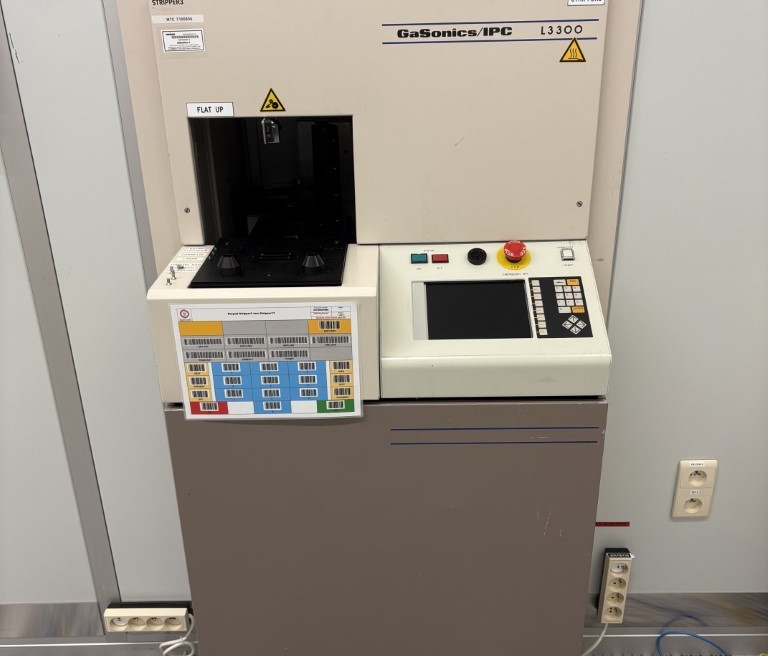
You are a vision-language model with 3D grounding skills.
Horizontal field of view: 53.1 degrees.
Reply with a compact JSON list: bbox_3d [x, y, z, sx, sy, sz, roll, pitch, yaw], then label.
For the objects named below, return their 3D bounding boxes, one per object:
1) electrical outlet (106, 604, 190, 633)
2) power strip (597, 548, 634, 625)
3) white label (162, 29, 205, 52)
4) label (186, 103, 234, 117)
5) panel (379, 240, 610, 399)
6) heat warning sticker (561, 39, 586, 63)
[{"bbox_3d":[-0.554,0.684,1.821,0.192,0.053,0.041,-1,24,0],"label":"electrical outlet"},{"bbox_3d":[0.536,0.604,1.789,0.051,0.198,0.041,-1,24,0],"label":"power strip"},{"bbox_3d":[-0.339,-0.487,1.303,0.070,0.035,0.002,-1,24,0],"label":"white label"},{"bbox_3d":[-0.304,-0.383,1.348,0.081,0.023,0.002,-1,24,0],"label":"label"},{"bbox_3d":[0.187,-0.022,1.379,0.388,0.205,0.236,-1,24,0],"label":"panel"},{"bbox_3d":[0.324,-0.473,1.310,0.045,0.039,0.002,-1,24,0],"label":"heat warning sticker"}]

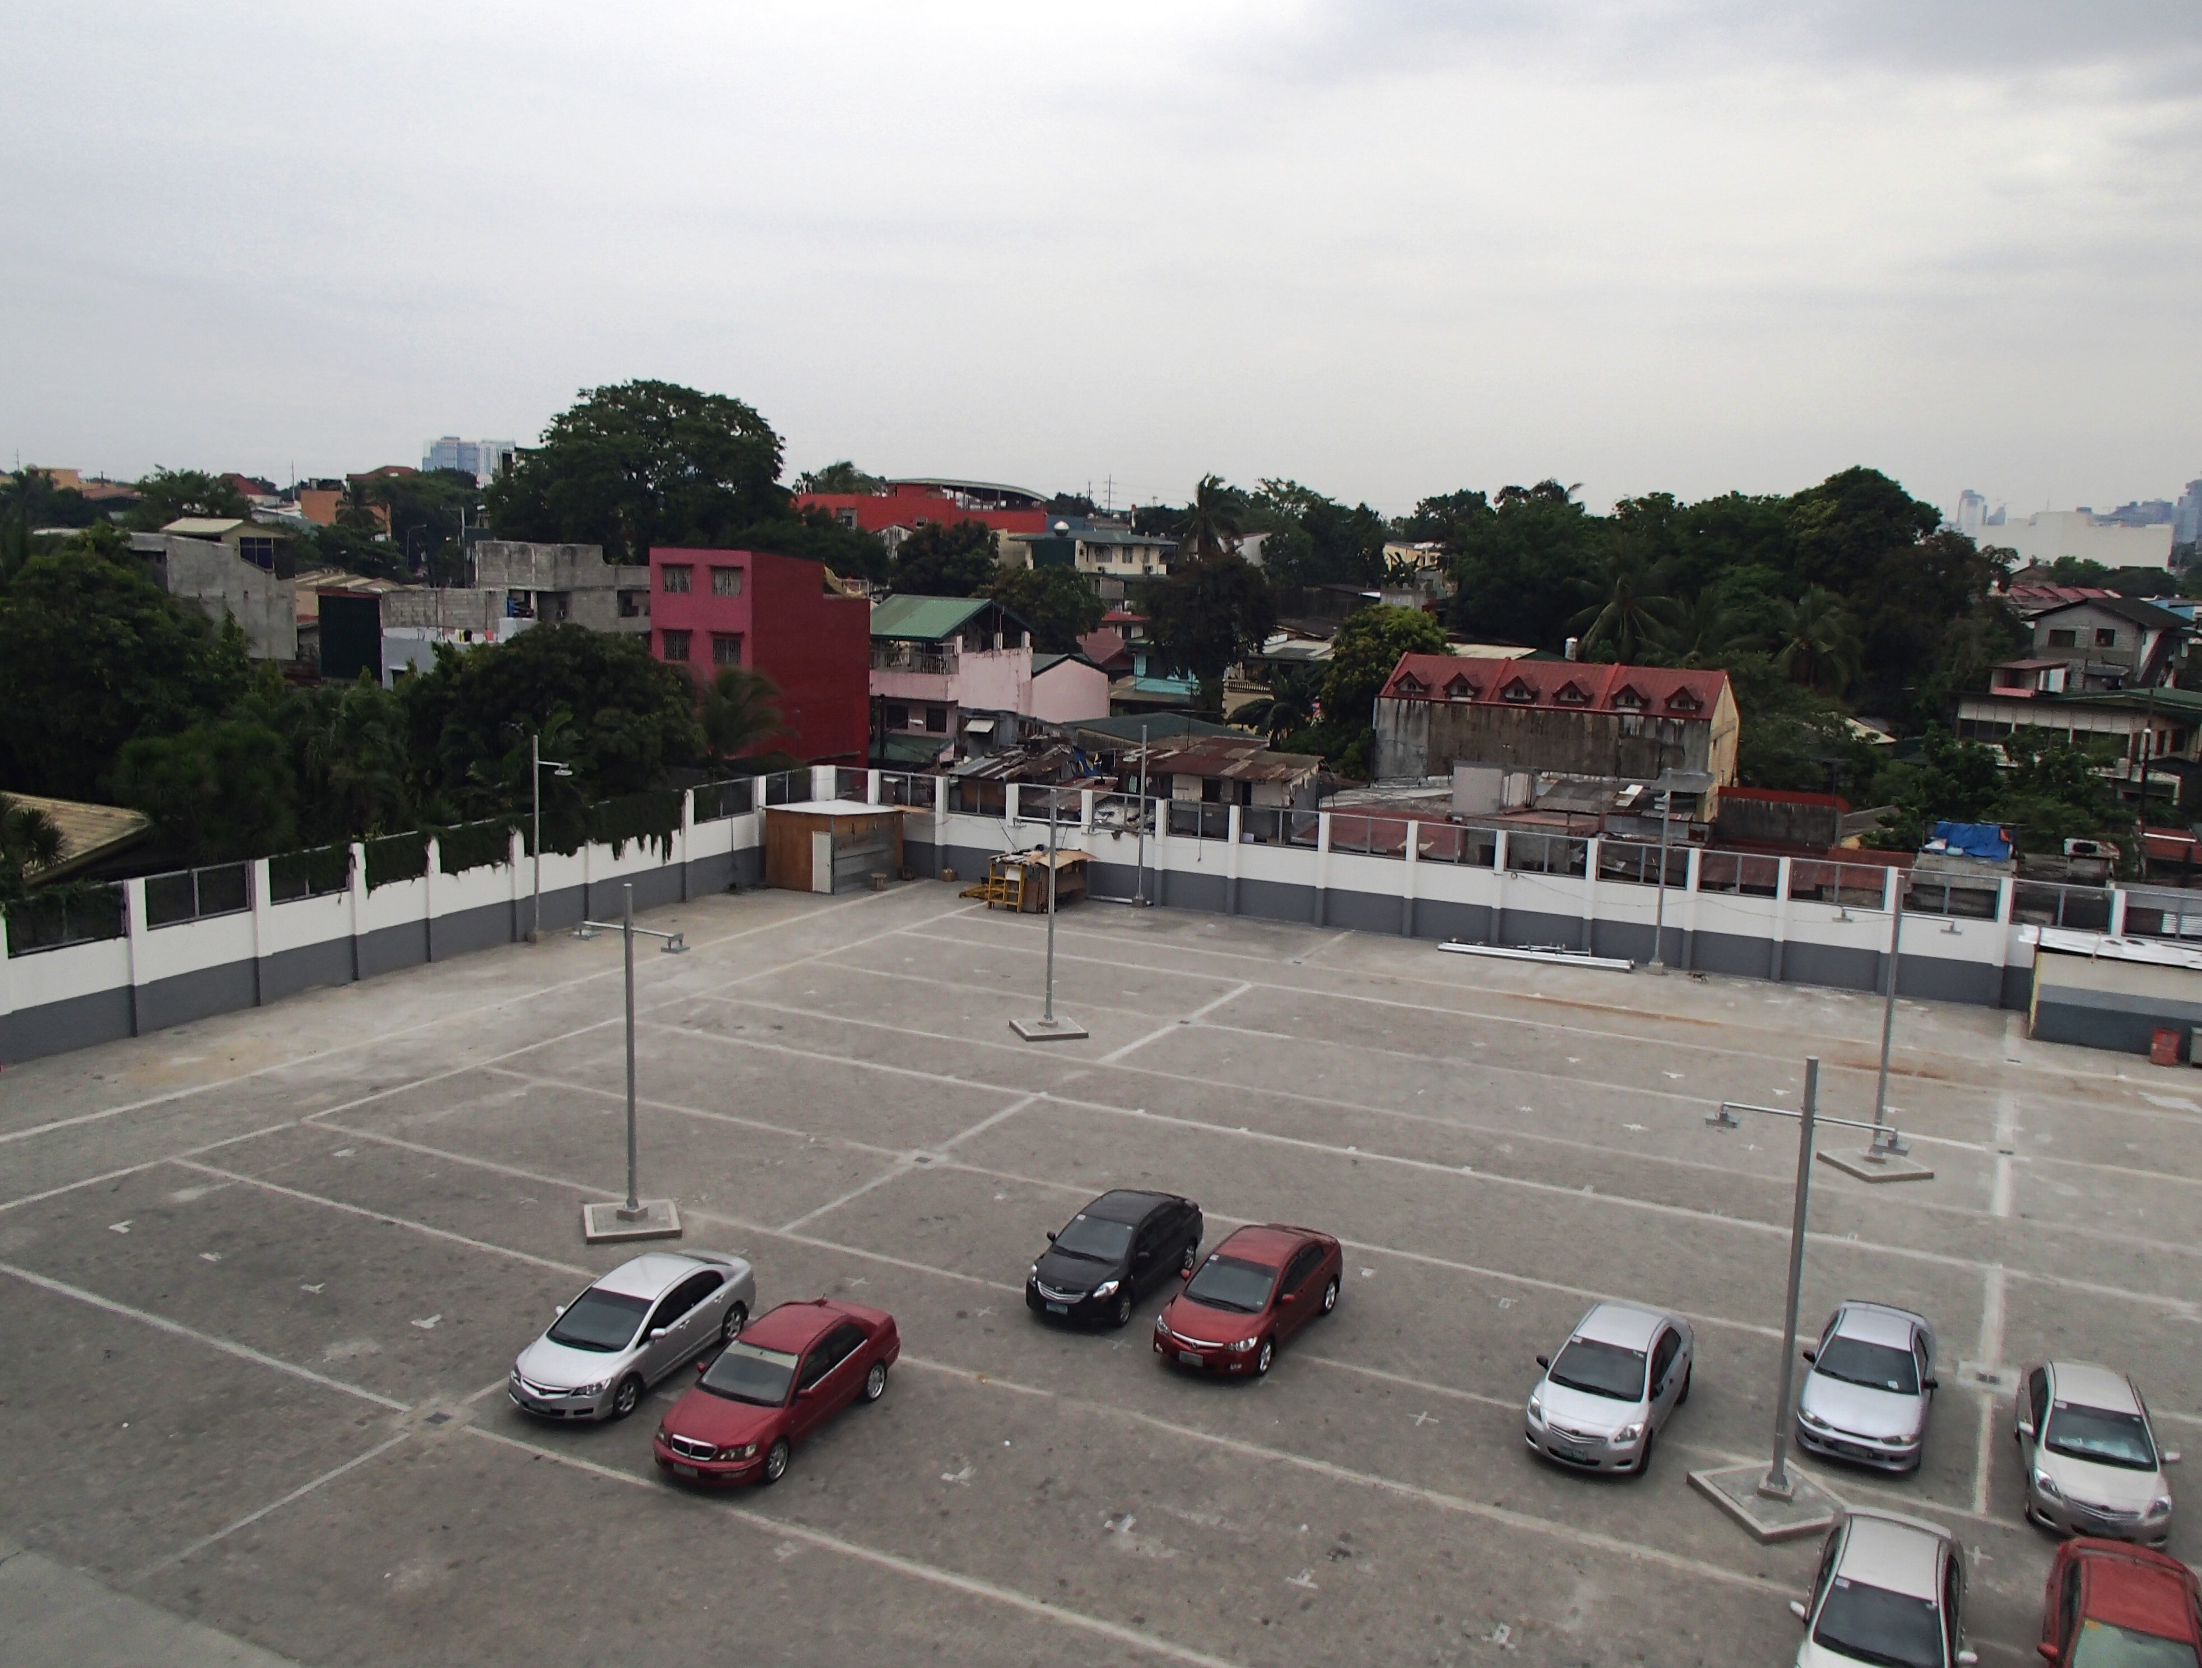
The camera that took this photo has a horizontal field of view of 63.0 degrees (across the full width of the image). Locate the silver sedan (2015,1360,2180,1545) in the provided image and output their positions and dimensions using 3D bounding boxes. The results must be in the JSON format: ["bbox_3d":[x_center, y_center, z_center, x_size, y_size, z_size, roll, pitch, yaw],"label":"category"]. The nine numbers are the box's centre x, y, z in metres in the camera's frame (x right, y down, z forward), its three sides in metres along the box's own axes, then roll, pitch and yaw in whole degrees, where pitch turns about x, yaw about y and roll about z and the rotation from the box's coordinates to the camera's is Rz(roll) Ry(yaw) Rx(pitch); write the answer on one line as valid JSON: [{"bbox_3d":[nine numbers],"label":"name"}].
[{"bbox_3d":[14.059,8.630,25.481,1.700,1.460,4.300,5,10,23],"label":"silver sedan"}]

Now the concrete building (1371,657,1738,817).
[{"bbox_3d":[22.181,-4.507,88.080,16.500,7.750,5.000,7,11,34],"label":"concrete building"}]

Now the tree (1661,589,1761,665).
[{"bbox_3d":[32.402,-7.385,96.685,5.370,11.370,5.370,4,9,18],"label":"tree"}]

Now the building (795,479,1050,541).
[{"bbox_3d":[-17.549,-24.278,174.988,22.890,18.380,15.000,-2,9,-20],"label":"building"}]

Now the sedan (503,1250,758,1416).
[{"bbox_3d":[-7.200,7.610,27.950,1.770,1.450,4.520,5,10,23],"label":"sedan"}]

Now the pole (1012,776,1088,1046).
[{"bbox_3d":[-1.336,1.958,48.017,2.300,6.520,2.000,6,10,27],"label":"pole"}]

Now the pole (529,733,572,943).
[{"bbox_3d":[-17.169,0.242,55.707,1.500,6.400,0.500,6,10,27],"label":"pole"}]

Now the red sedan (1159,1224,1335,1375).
[{"bbox_3d":[2.592,7.742,30.343,1.755,1.435,4.540,6,10,28],"label":"red sedan"}]

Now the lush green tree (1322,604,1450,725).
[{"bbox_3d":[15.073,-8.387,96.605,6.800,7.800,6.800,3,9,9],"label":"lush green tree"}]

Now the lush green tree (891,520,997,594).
[{"bbox_3d":[-10.894,-17.961,125.621,7.400,8.000,7.400,0,9,-5],"label":"lush green tree"}]

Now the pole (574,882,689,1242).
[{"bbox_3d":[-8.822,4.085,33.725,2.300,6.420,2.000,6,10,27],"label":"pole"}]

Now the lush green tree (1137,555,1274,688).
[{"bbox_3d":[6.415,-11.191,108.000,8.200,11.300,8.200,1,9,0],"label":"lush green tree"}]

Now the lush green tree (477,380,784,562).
[{"bbox_3d":[-29.016,-16.972,113.119,18.720,22.590,18.720,-1,9,-14],"label":"lush green tree"}]

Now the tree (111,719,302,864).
[{"bbox_3d":[-25.566,-0.167,51.512,5.300,6.400,5.000,6,10,27],"label":"tree"}]

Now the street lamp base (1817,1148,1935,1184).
[{"bbox_3d":[16.726,7.161,38.844,1.570,0.170,1.570,-2,9,-18],"label":"street lamp base"}]

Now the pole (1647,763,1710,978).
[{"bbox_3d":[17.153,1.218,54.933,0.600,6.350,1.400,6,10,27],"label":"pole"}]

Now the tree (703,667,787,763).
[{"bbox_3d":[-13.883,-3.928,69.388,3.500,5.000,3.500,-1,9,-11],"label":"tree"}]

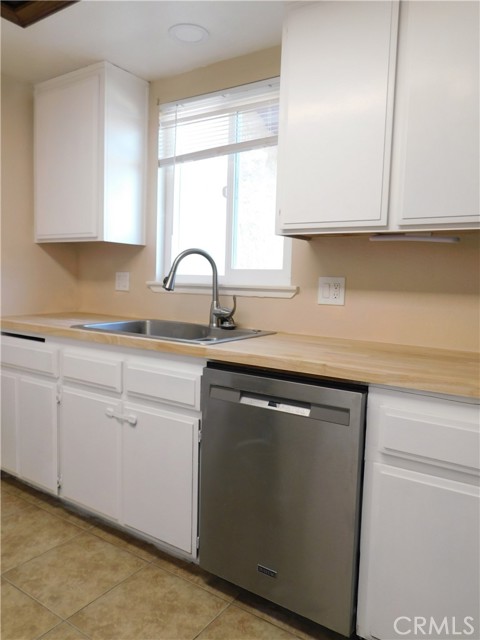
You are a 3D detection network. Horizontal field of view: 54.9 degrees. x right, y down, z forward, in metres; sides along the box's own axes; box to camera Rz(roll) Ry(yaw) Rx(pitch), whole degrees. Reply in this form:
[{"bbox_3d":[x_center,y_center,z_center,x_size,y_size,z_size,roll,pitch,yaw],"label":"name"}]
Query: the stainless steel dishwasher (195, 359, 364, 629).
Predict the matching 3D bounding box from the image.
[{"bbox_3d":[0.279,0.566,1.829,0.606,0.830,0.615,5,6,34],"label":"stainless steel dishwasher"}]

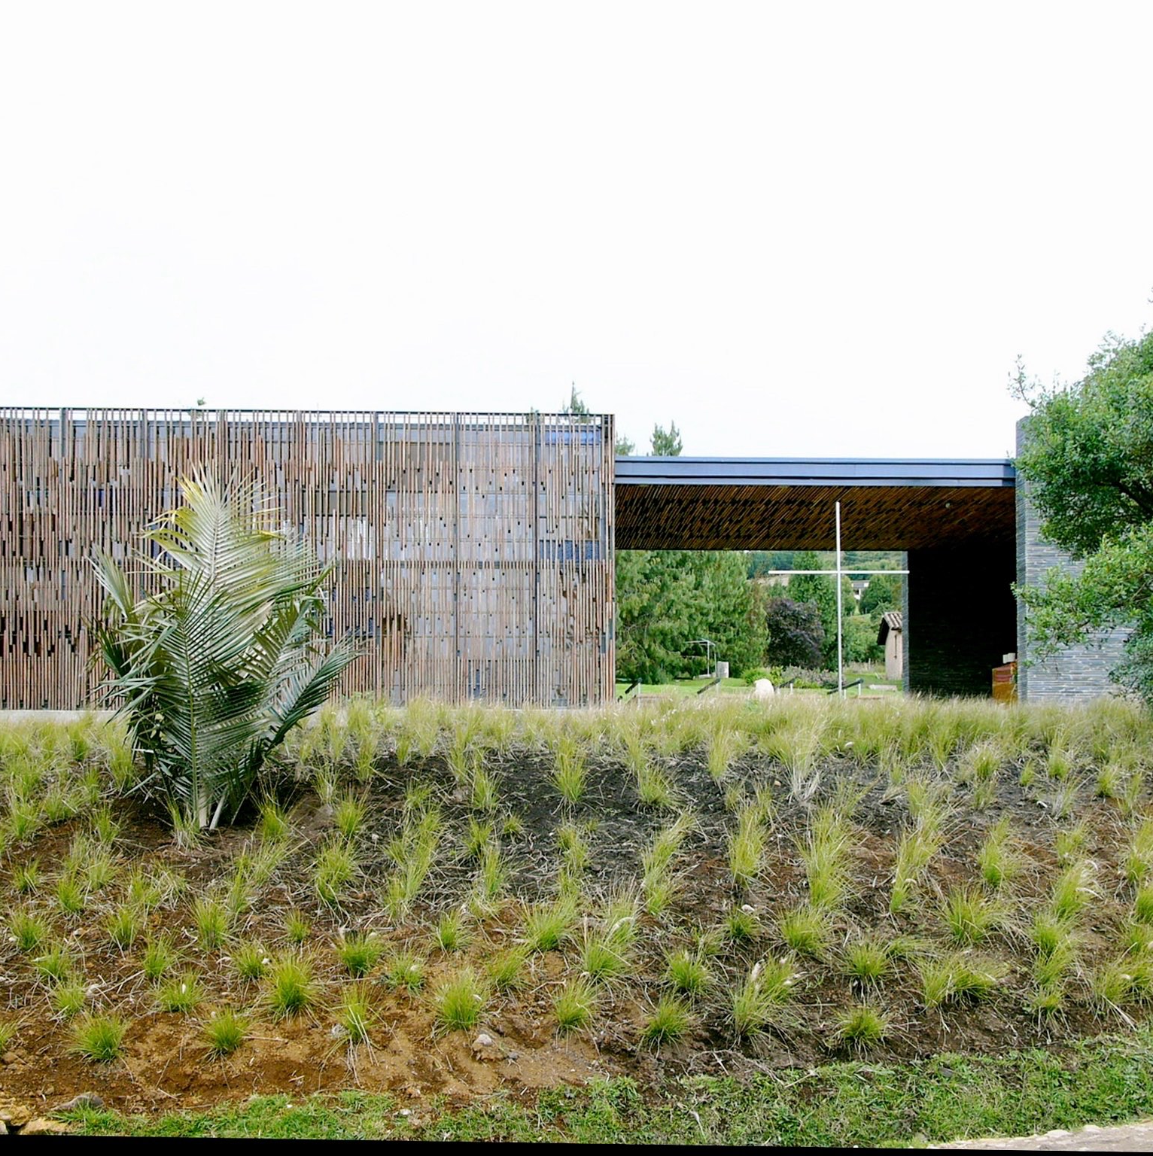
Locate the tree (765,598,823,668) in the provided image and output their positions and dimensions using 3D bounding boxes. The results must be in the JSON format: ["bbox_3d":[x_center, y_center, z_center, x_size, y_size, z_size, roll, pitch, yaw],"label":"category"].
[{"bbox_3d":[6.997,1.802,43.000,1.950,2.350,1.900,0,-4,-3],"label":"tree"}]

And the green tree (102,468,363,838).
[{"bbox_3d":[-3.101,0.633,11.800,2.300,3.150,2.200,0,-4,-3],"label":"green tree"}]

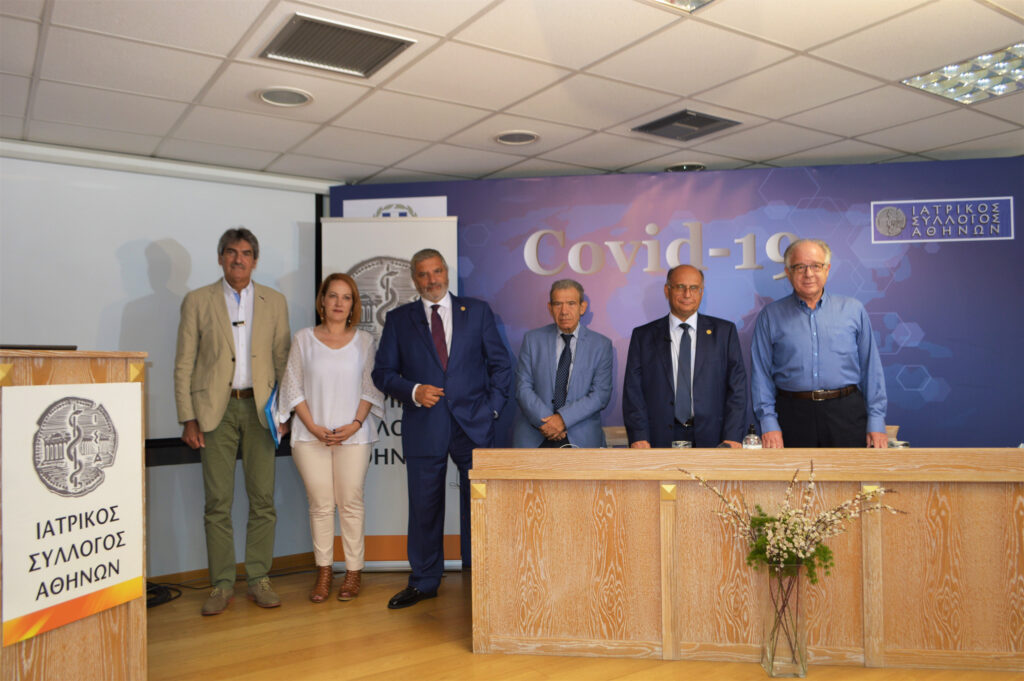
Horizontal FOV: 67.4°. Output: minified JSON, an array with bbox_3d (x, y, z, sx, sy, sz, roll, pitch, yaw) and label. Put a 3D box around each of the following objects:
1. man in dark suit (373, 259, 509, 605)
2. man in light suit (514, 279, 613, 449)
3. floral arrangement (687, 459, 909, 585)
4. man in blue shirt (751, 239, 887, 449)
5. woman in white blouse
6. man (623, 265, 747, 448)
[{"bbox_3d":[-0.345,0.421,3.904,0.700,1.777,0.420,-1,-1,6],"label":"man in dark suit"},{"bbox_3d":[0.268,0.496,3.846,0.490,1.611,0.350,-1,-1,7],"label":"man in light suit"},{"bbox_3d":[1.049,0.681,2.870,0.840,0.450,0.380,-1,-1,6],"label":"floral arrangement"},{"bbox_3d":[1.456,0.404,3.604,0.630,1.761,0.380,-1,-1,14],"label":"man in blue shirt"},{"bbox_3d":[-0.918,0.485,3.925,0.530,1.663,0.330,-1,-1,-7],"label":"woman in white blouse"},{"bbox_3d":[0.854,0.462,3.745,0.610,1.663,0.380,-1,-1,10],"label":"man"}]

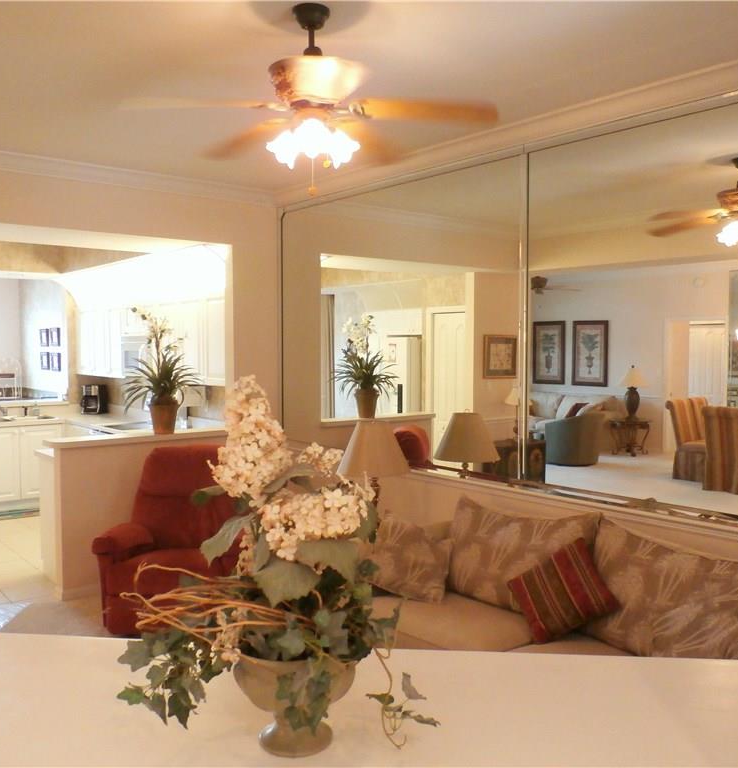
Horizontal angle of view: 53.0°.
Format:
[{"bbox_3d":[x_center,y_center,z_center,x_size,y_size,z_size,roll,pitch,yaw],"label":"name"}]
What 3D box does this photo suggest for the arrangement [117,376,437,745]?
[{"bbox_3d":[-0.141,0.271,1.139,0.500,0.575,0.380,0,3,0],"label":"arrangement"}]

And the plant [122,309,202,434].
[{"bbox_3d":[-1.503,-0.086,5.297,0.570,0.900,0.560,-2,4,-40],"label":"plant"}]

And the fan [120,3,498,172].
[{"bbox_3d":[-0.201,-1.054,2.618,1.320,0.580,1.320,-3,4,-40],"label":"fan"}]

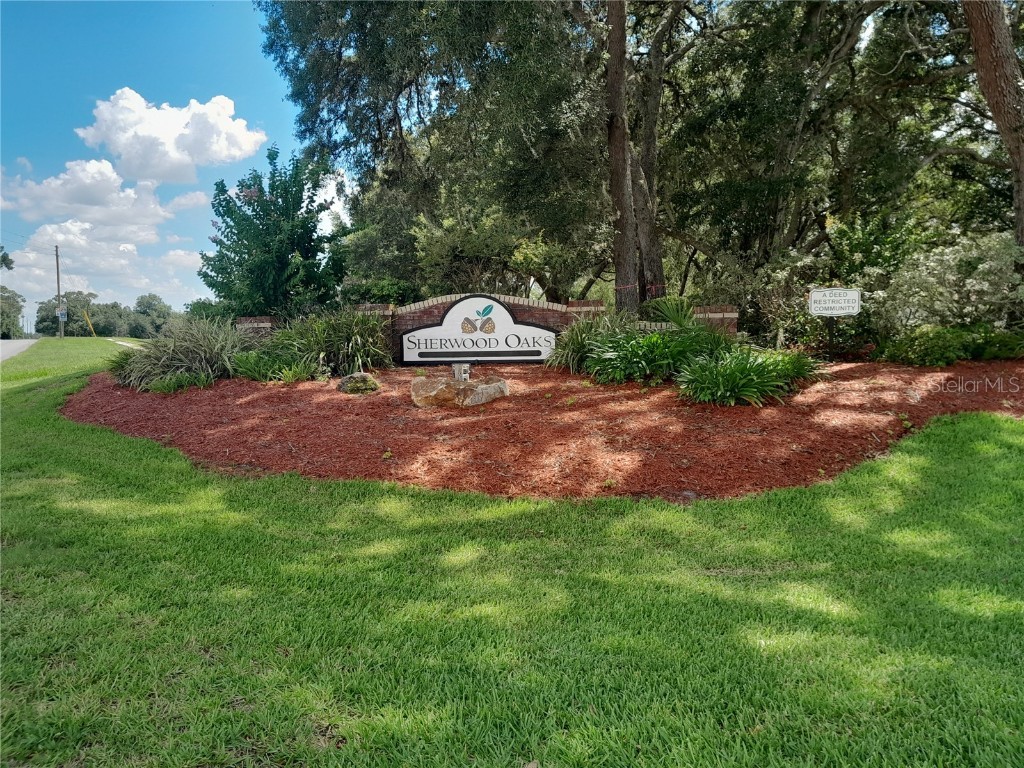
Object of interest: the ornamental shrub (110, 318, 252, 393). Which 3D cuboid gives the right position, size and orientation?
[{"bbox_3d":[-4.332,-0.401,10.500,1.840,0.940,1.450,0,4,0],"label":"ornamental shrub"}]

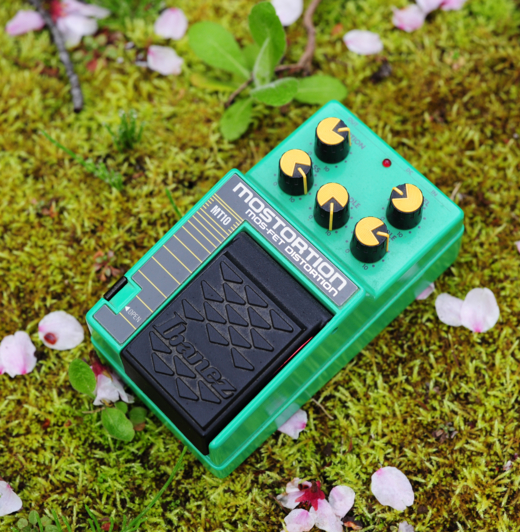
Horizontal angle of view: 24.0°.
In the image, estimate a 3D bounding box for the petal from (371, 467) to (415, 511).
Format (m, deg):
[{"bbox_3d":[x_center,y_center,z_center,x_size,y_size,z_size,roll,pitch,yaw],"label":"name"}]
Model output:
[{"bbox_3d":[0.047,0.080,0.437,0.013,0.004,0.017,-28,68,-10],"label":"petal"}]

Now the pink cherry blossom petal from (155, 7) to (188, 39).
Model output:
[{"bbox_3d":[-0.038,-0.103,0.521,0.014,0.004,0.017,1,66,3],"label":"pink cherry blossom petal"}]

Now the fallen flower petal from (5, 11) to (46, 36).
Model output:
[{"bbox_3d":[-0.101,-0.104,0.523,0.017,0.005,0.012,-17,67,-5],"label":"fallen flower petal"}]

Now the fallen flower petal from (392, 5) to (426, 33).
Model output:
[{"bbox_3d":[0.063,-0.104,0.510,0.014,0.005,0.013,1,70,3],"label":"fallen flower petal"}]

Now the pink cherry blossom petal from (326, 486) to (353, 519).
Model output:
[{"bbox_3d":[0.029,0.086,0.444,0.011,0.004,0.012,0,70,3],"label":"pink cherry blossom petal"}]

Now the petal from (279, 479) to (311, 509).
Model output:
[{"bbox_3d":[0.013,0.083,0.444,0.013,0.006,0.011,0,70,2],"label":"petal"}]

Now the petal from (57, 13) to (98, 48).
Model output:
[{"bbox_3d":[-0.079,-0.101,0.520,0.018,0.007,0.018,32,71,15],"label":"petal"}]

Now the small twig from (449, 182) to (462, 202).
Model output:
[{"bbox_3d":[0.077,-0.029,0.482,0.003,0.003,0.009,30,74,12],"label":"small twig"}]

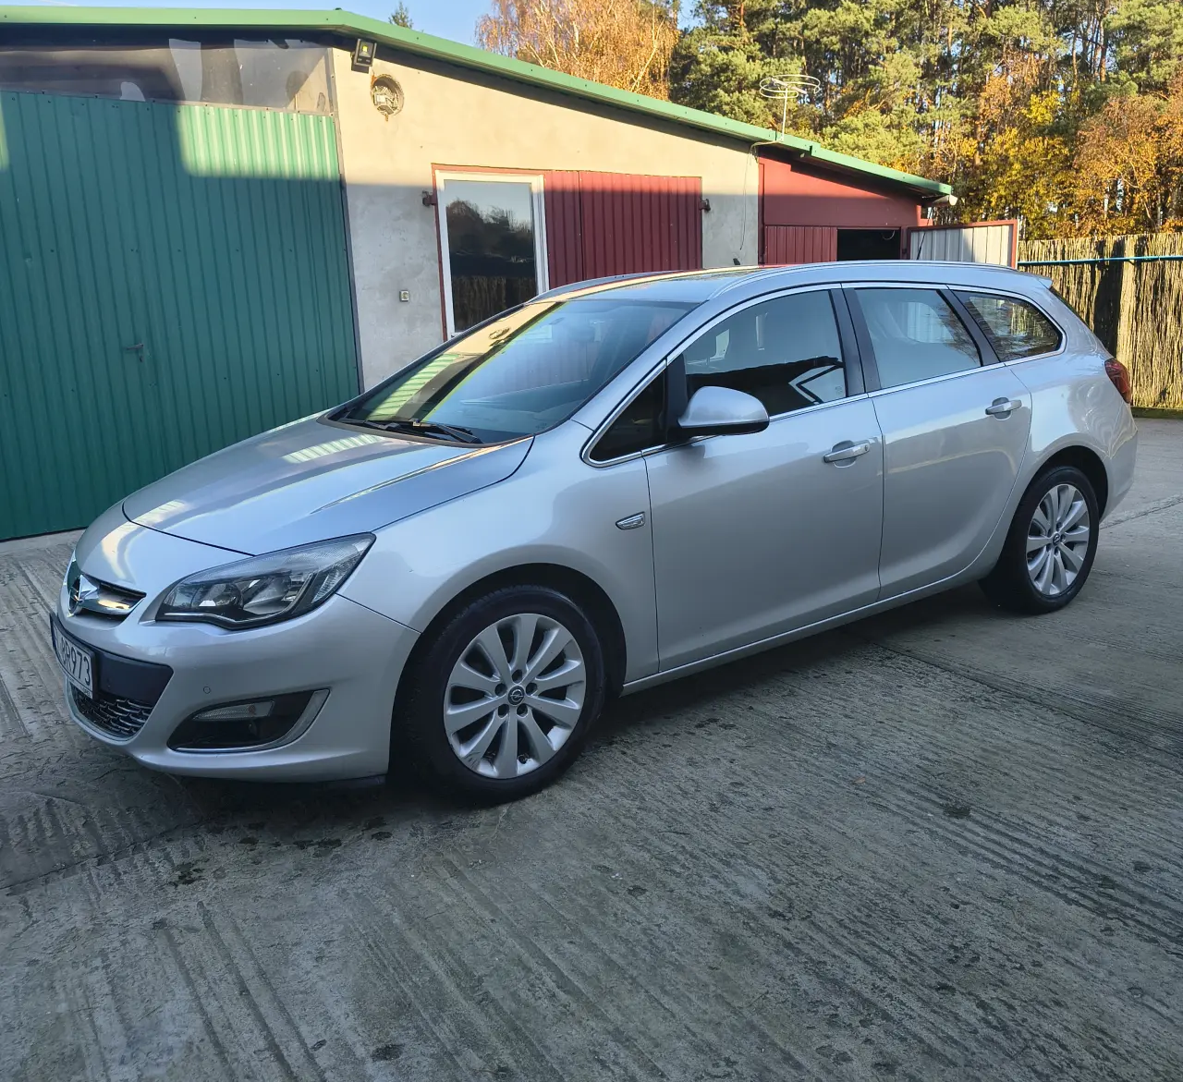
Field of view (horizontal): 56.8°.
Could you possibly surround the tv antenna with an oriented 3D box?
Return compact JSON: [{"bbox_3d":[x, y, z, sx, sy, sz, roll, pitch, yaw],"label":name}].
[{"bbox_3d":[1.937,-4.228,10.644,0.550,0.580,0.520,-2,13,1],"label":"tv antenna"}]

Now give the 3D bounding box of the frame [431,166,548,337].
[{"bbox_3d":[-0.800,-2.344,9.144,1.070,1.420,0.100,-13,17,-38],"label":"frame"}]

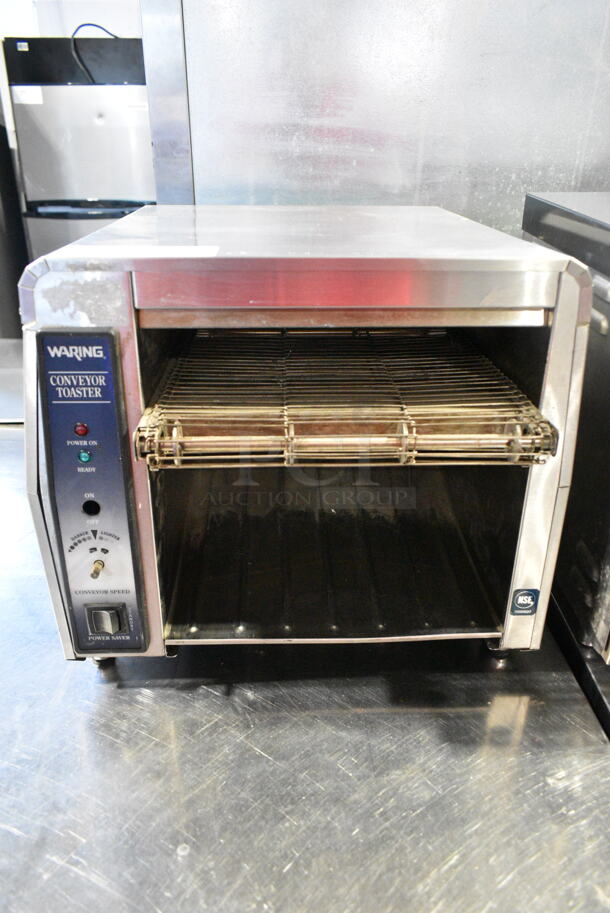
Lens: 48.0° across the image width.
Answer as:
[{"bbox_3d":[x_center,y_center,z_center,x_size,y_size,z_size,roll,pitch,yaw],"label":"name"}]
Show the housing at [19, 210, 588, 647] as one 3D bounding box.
[{"bbox_3d":[-0.006,-0.069,0.674,0.370,0.300,0.405,-1,24,-2],"label":"housing"}]

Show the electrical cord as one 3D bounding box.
[{"bbox_3d":[-0.890,-1.700,2.920,0.205,0.230,0.120,0,24,0],"label":"electrical cord"}]

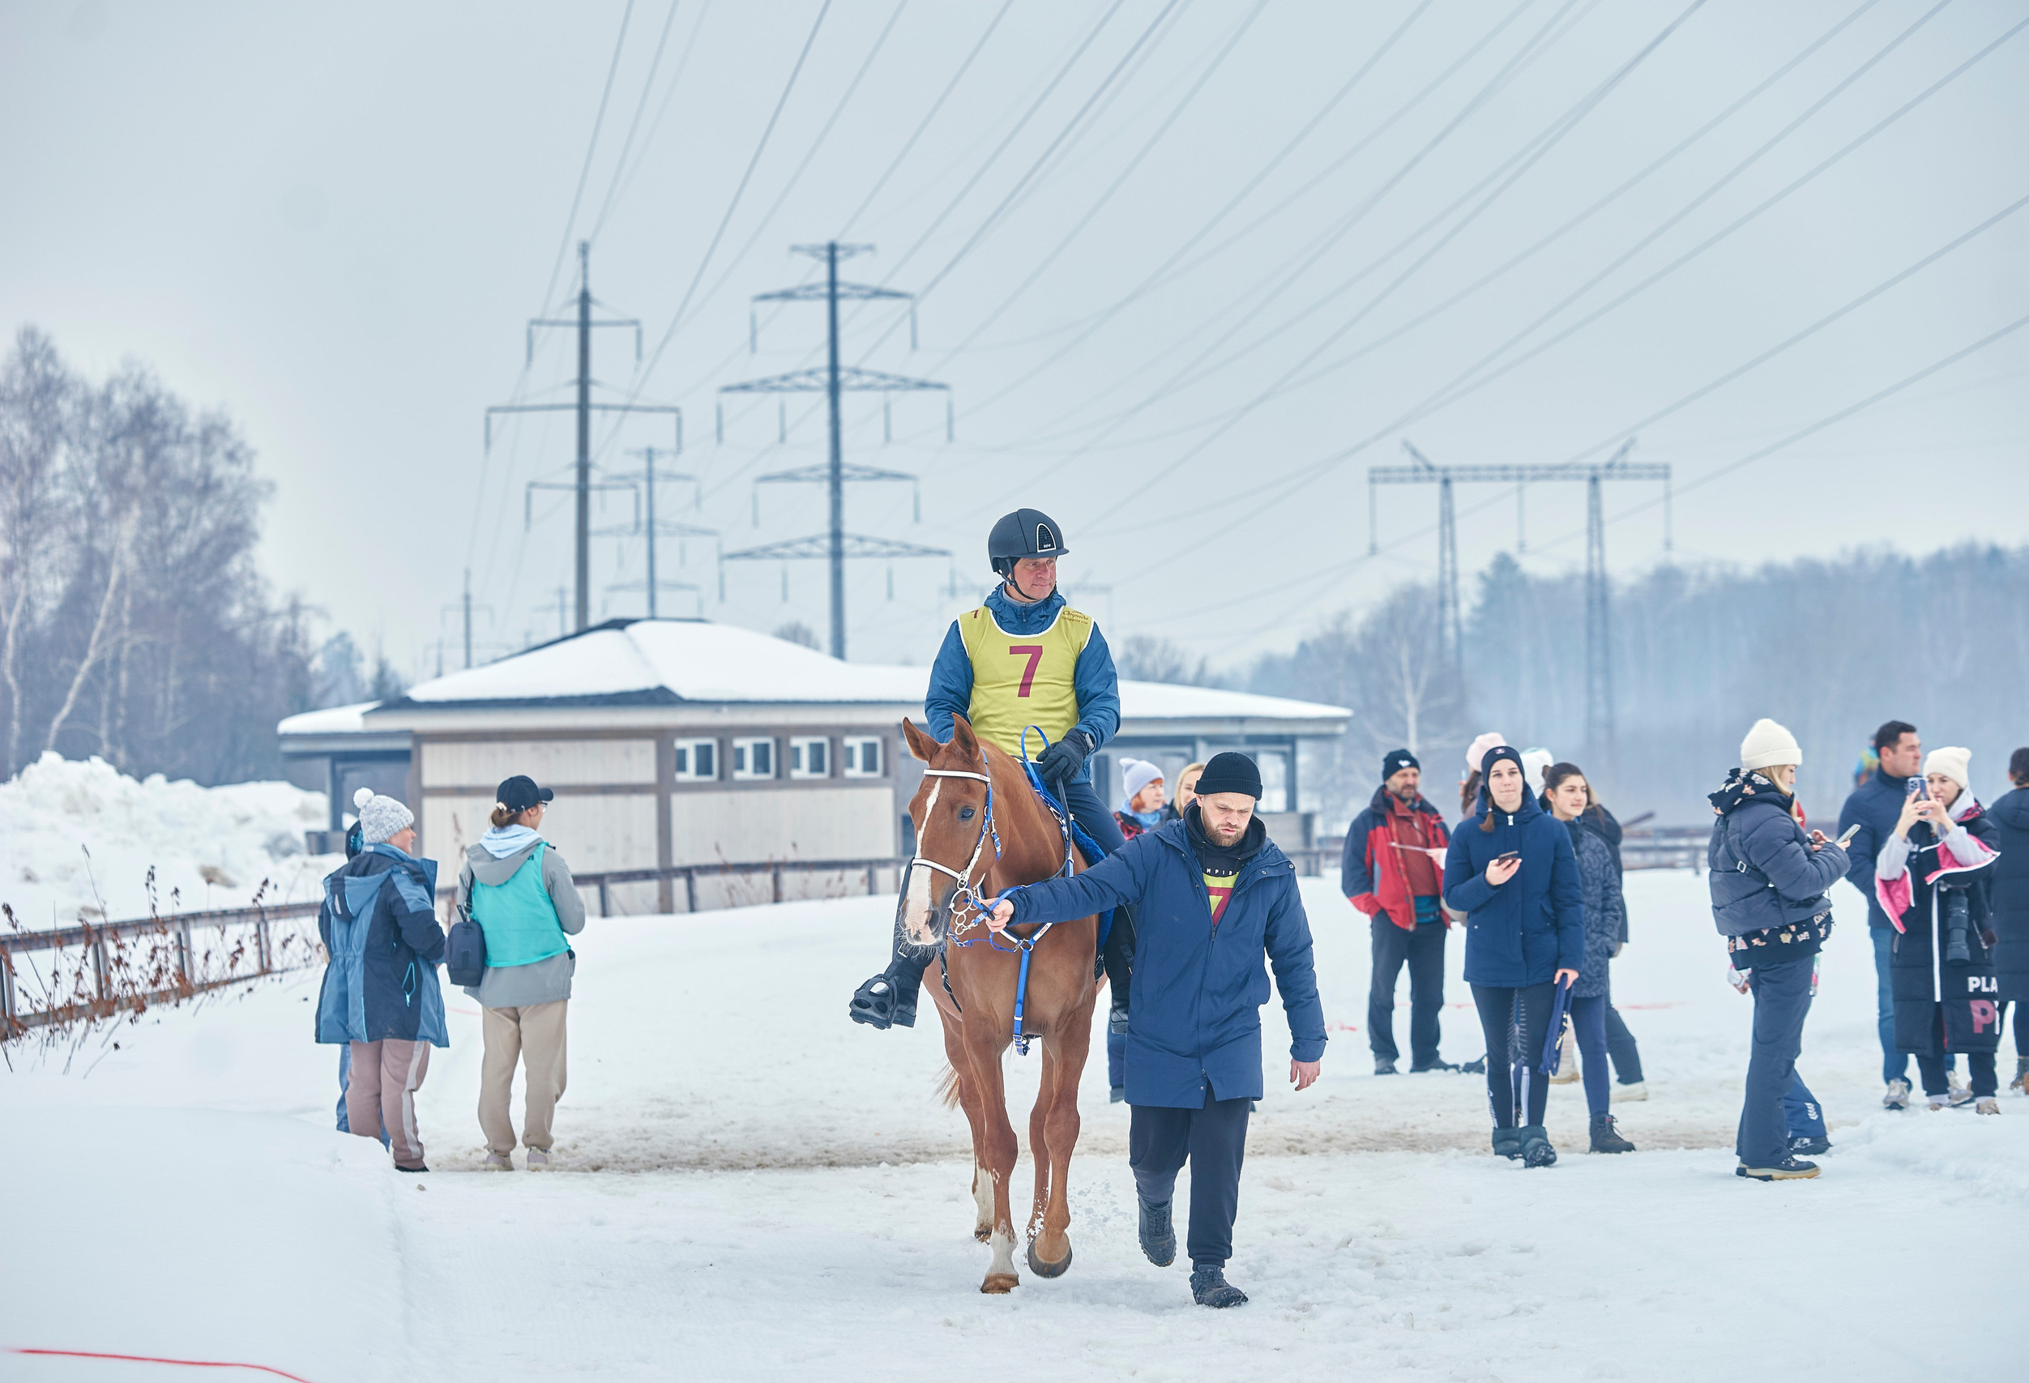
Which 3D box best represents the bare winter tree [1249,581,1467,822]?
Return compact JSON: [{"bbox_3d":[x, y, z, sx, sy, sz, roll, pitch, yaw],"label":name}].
[{"bbox_3d":[17.215,0.762,284.927,10.500,12.500,10.500,-1,-1,0],"label":"bare winter tree"}]

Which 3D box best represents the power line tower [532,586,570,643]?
[{"bbox_3d":[-53.814,2.239,689.827,10.500,29.500,1.400,-1,-1,-6],"label":"power line tower"}]

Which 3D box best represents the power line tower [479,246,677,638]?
[{"bbox_3d":[-15.715,-5.536,211.871,7.200,22.000,0.700,-1,-1,-6],"label":"power line tower"}]

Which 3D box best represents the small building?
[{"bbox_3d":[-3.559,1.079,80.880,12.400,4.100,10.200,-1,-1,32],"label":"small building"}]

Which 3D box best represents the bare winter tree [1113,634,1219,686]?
[{"bbox_3d":[8.223,1.306,309.949,6.000,8.800,6.000,-1,-1,0],"label":"bare winter tree"}]

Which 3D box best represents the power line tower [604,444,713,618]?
[{"bbox_3d":[-28.371,-4.876,454.830,10.500,29.000,1.400,-1,-1,-6],"label":"power line tower"}]

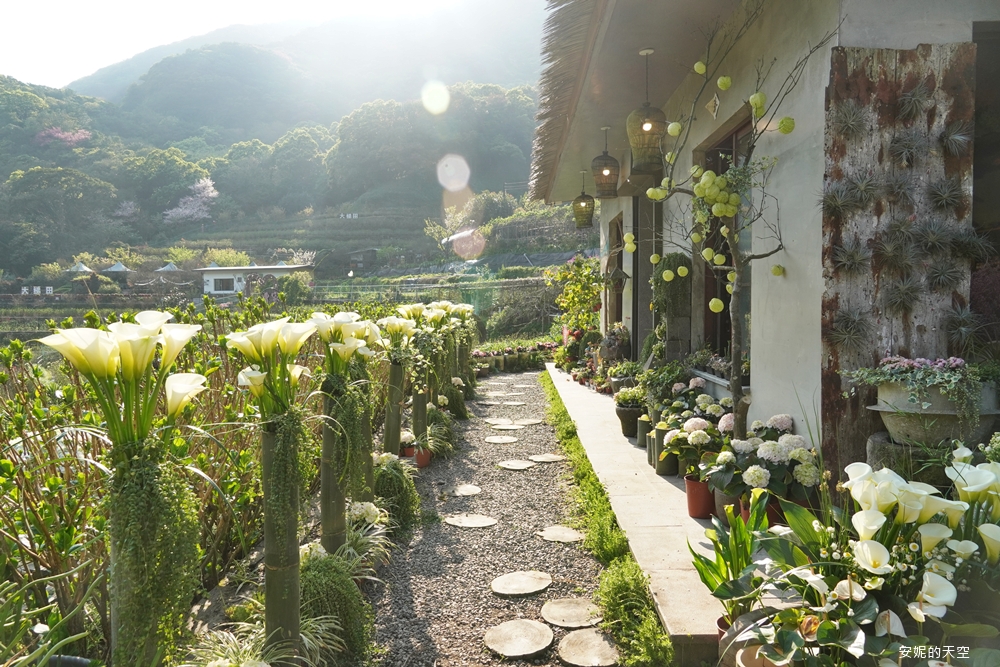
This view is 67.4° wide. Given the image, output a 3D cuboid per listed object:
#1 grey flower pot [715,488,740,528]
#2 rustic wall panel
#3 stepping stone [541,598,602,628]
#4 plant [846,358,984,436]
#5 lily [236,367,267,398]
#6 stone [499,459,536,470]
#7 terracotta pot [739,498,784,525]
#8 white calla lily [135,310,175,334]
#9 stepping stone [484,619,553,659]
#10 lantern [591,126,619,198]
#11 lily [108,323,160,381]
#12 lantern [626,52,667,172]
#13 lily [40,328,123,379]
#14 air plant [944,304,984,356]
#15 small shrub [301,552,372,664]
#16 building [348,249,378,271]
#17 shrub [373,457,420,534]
[{"bbox_3d":[1.210,0.902,3.949,0.155,0.210,0.155,0,3,2],"label":"grey flower pot"},{"bbox_3d":[1.963,-0.224,3.700,0.745,2.392,0.070,0,3,1],"label":"rustic wall panel"},{"bbox_3d":[0.307,1.189,3.151,0.270,0.040,0.265,0,3,2],"label":"stepping stone"},{"bbox_3d":[2.095,0.319,3.800,0.620,0.380,0.460,0,3,1],"label":"plant"},{"bbox_3d":[-0.901,0.178,2.720,0.095,0.110,0.100,2,3,28],"label":"lily"},{"bbox_3d":[0.144,1.100,6.173,0.309,0.040,0.325,0,3,1],"label":"stone"},{"bbox_3d":[1.360,0.962,3.900,0.210,0.200,0.210,0,3,1],"label":"terracotta pot"},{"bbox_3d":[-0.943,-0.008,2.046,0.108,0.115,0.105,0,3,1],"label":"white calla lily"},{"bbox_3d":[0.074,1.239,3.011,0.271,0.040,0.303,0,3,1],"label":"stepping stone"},{"bbox_3d":[1.222,-1.984,8.716,0.320,0.829,0.320,0,3,1],"label":"lantern"},{"bbox_3d":[-0.791,0.039,1.620,0.120,0.130,0.110,0,3,2],"label":"lily"},{"bbox_3d":[1.184,-1.799,6.051,0.326,0.989,0.326,0,3,1],"label":"lantern"},{"bbox_3d":[-1.114,0.053,1.986,0.200,0.132,0.135,0,3,1],"label":"lily"},{"bbox_3d":[2.260,-0.015,3.650,0.190,0.250,0.120,0,3,2],"label":"air plant"},{"bbox_3d":[-0.656,1.024,2.947,0.330,0.350,0.330,0,3,2],"label":"small shrub"},{"bbox_3d":[-15.468,-8.386,85.000,3.600,2.500,3.000,1,3,23],"label":"building"},{"bbox_3d":[-0.610,0.949,4.420,0.270,0.410,0.280,0,3,1],"label":"shrub"}]

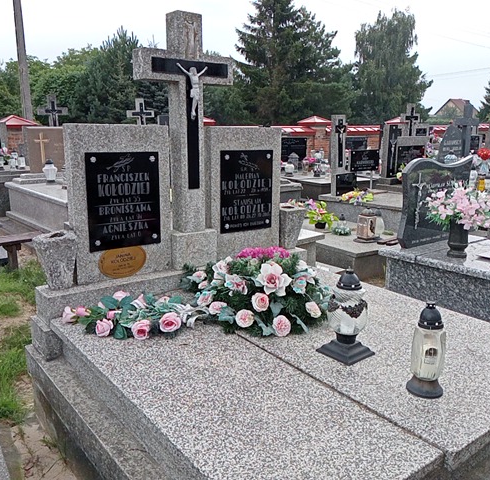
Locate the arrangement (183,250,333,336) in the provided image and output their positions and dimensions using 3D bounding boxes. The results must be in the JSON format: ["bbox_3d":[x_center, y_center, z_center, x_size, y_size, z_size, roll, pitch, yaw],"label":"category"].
[{"bbox_3d":[0.059,0.206,2.639,0.720,0.300,0.660,-4,14,-17],"label":"arrangement"}]

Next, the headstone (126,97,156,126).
[{"bbox_3d":[-1.996,-2.255,10.168,0.490,1.000,0.150,-9,16,-36],"label":"headstone"}]

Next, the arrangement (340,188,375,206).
[{"bbox_3d":[1.243,-0.493,5.756,0.320,0.150,0.280,-9,16,-35],"label":"arrangement"}]

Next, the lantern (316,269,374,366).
[{"bbox_3d":[0.426,0.297,2.135,0.175,0.355,0.175,-9,16,-35],"label":"lantern"}]

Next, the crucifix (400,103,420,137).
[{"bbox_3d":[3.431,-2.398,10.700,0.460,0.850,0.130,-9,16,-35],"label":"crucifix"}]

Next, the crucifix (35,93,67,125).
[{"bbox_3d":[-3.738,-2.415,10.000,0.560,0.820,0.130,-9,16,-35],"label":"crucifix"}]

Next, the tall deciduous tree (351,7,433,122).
[{"bbox_3d":[10.046,-11.280,35.500,5.300,8.900,5.300,-9,16,-35],"label":"tall deciduous tree"}]

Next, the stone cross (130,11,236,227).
[{"bbox_3d":[-0.328,-0.629,2.898,0.562,1.180,0.115,-9,16,-36],"label":"stone cross"}]

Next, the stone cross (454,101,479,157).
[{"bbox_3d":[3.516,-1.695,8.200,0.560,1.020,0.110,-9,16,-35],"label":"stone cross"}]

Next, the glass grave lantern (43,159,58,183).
[{"bbox_3d":[-2.823,-1.002,7.500,0.195,0.339,0.195,-4,14,-20],"label":"glass grave lantern"}]

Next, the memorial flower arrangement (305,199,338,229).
[{"bbox_3d":[0.782,-0.267,5.285,0.320,0.295,0.300,-3,14,-14],"label":"memorial flower arrangement"}]

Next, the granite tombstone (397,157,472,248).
[{"bbox_3d":[1.631,-0.334,4.397,0.883,0.710,0.075,-9,15,-34],"label":"granite tombstone"}]

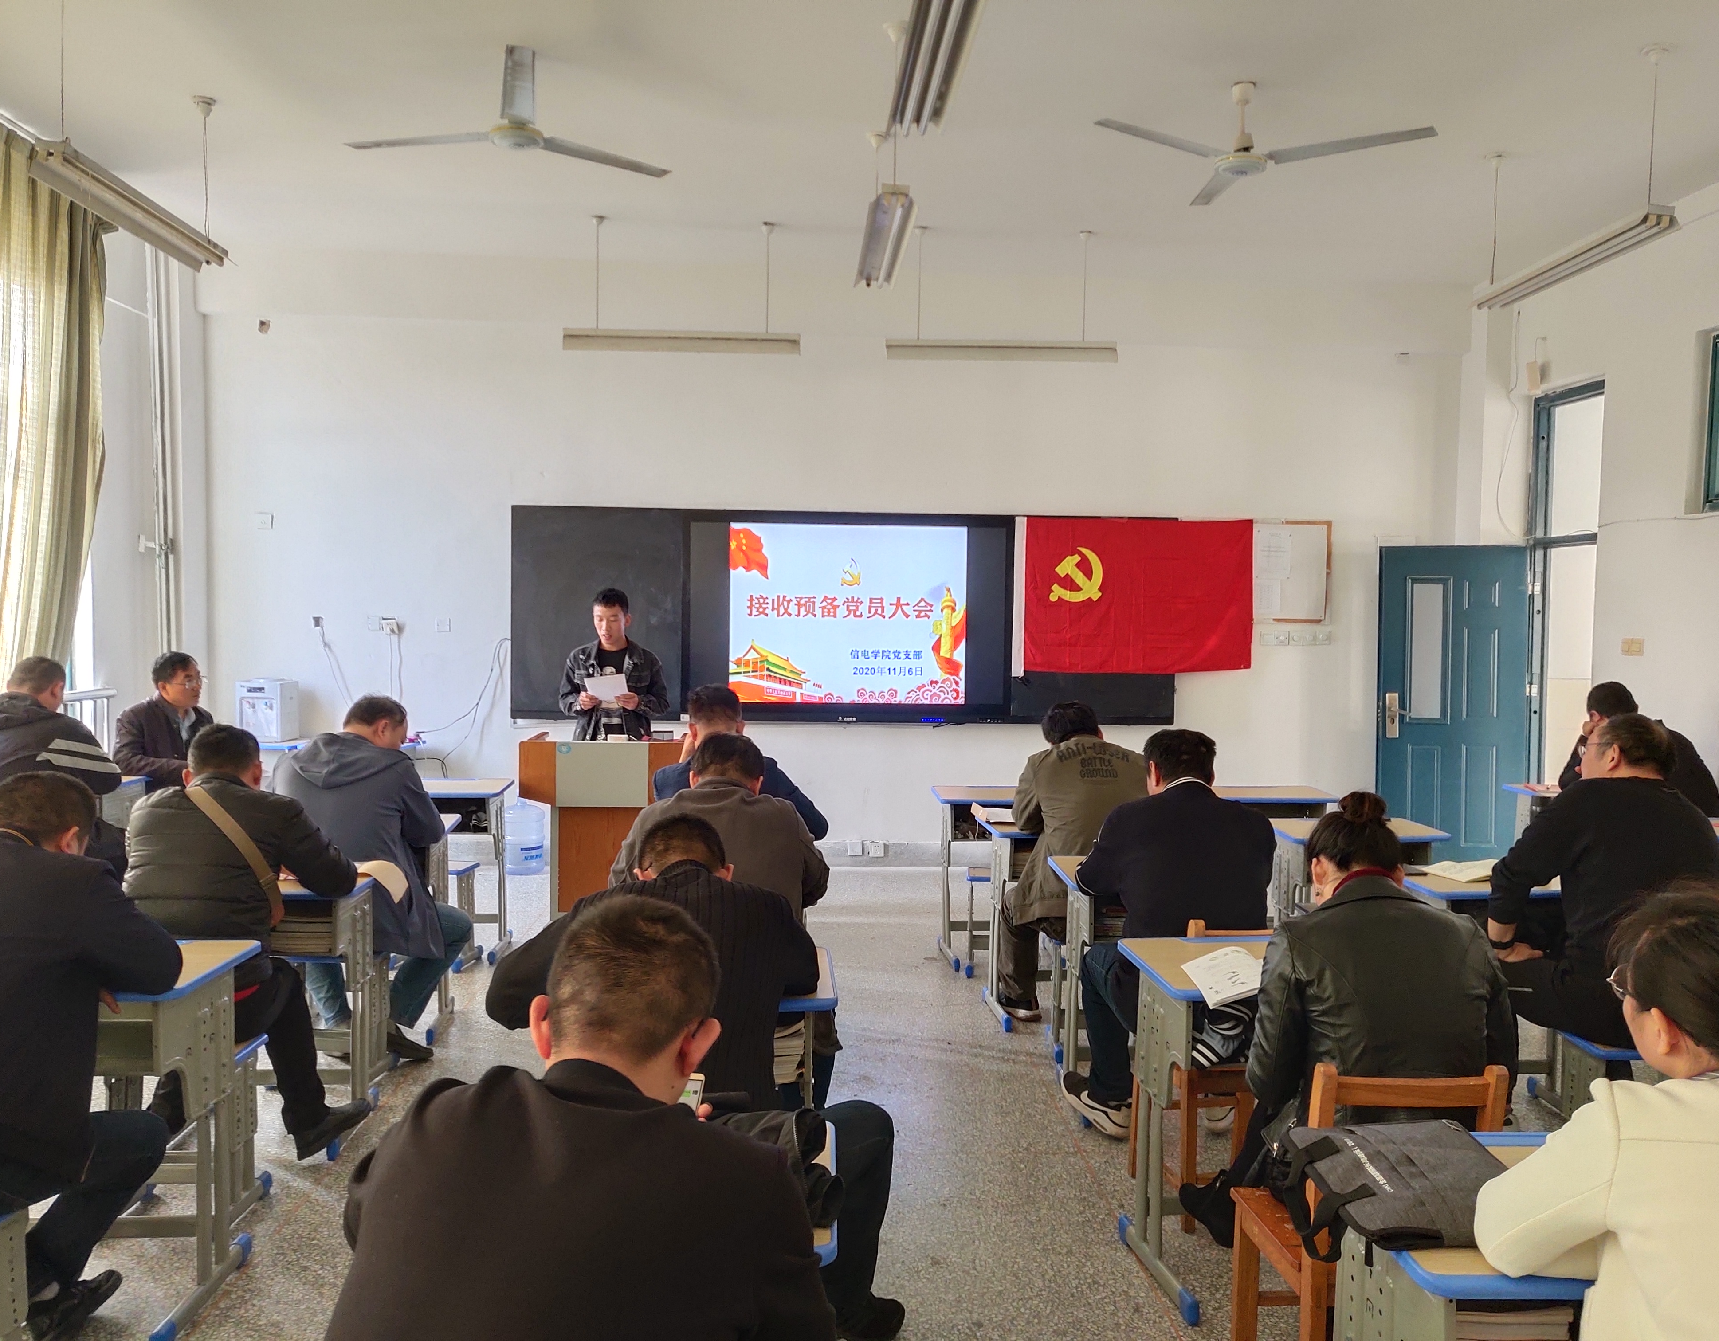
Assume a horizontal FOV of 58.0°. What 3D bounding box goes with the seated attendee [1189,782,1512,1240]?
[{"bbox_3d":[1.009,0.852,3.424,0.530,1.240,1.080,0,2,-3],"label":"seated attendee"}]

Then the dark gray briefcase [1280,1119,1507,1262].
[{"bbox_3d":[0.656,0.641,1.961,0.250,0.085,0.310,1,1,-3],"label":"dark gray briefcase"}]

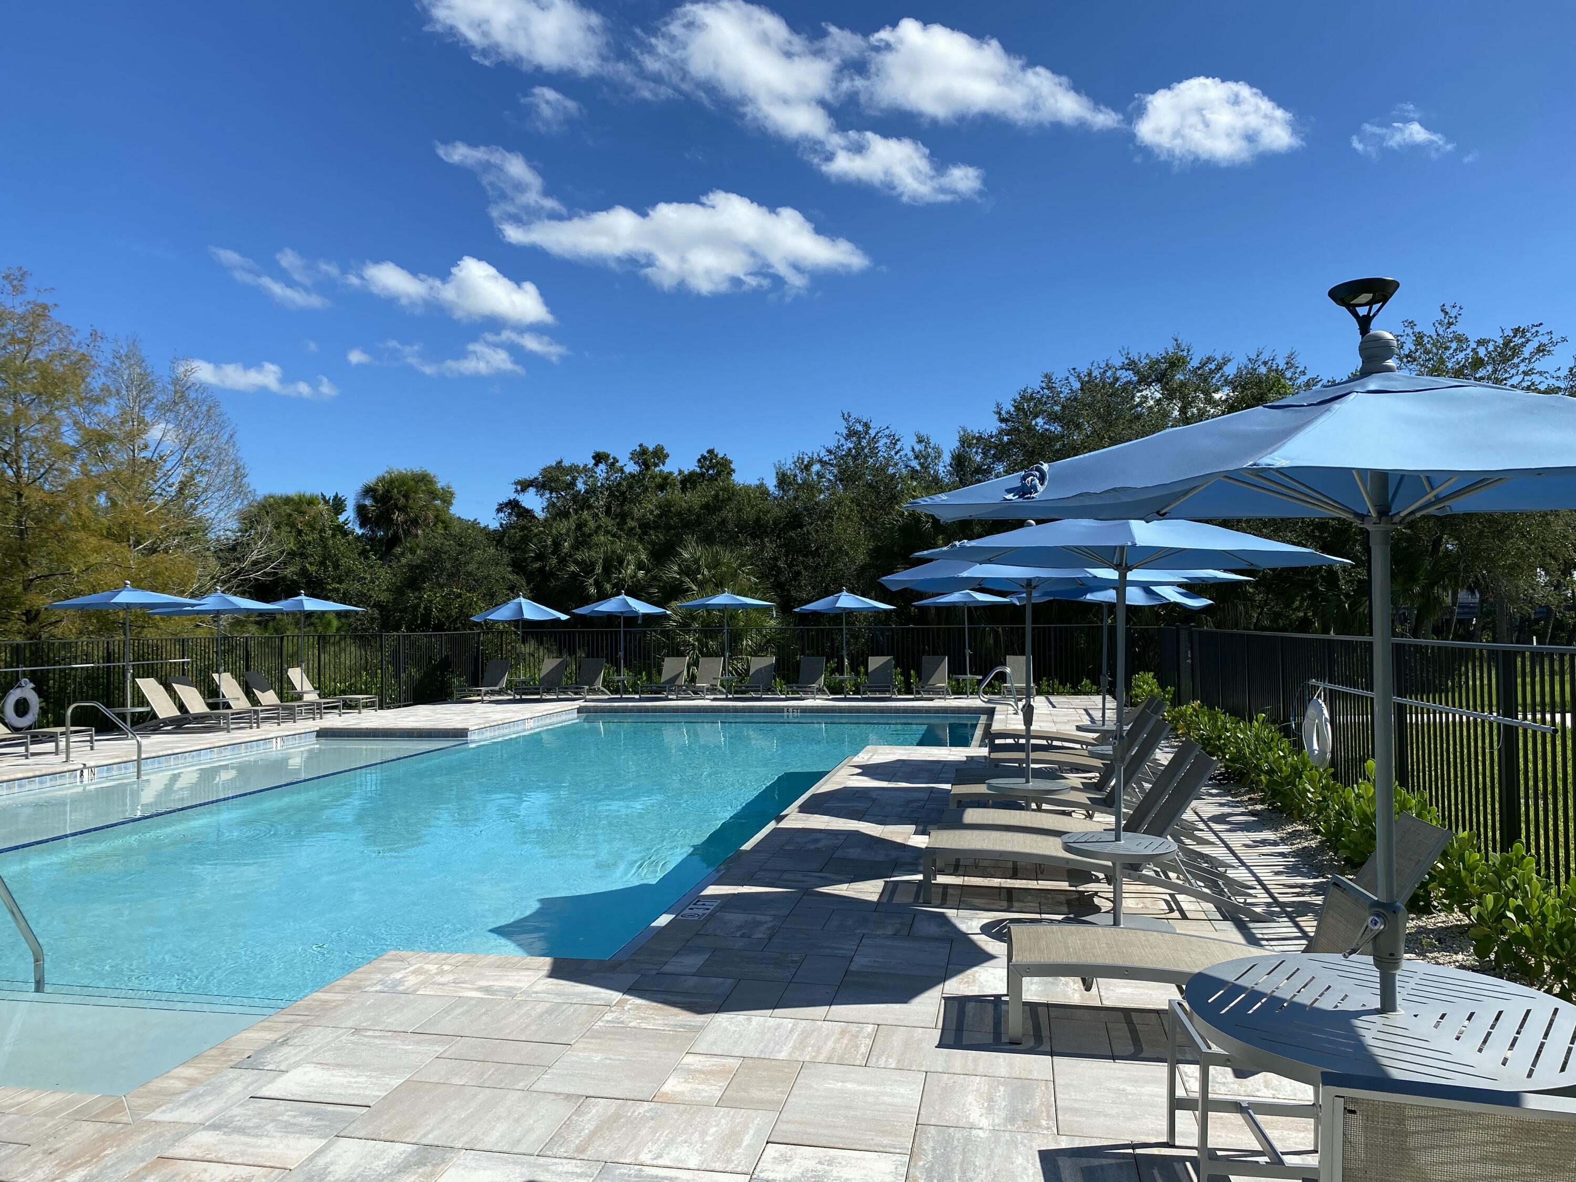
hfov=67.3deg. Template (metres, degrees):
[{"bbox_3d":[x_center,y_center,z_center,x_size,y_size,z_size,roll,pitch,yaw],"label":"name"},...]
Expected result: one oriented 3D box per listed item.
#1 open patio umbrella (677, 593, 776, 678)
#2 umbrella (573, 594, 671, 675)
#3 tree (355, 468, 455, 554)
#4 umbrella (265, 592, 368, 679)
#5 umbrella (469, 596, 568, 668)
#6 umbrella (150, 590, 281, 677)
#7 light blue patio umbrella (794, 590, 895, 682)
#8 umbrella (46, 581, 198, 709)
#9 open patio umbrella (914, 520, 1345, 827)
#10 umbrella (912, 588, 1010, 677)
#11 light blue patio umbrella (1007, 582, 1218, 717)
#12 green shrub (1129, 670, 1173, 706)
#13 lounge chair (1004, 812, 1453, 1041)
[{"bbox_3d":[-1.405,1.064,27.108,2.300,2.200,2.300,-1,-2,0],"label":"open patio umbrella"},{"bbox_3d":[-3.868,1.108,27.692,2.300,2.200,2.300,-1,-2,11],"label":"umbrella"},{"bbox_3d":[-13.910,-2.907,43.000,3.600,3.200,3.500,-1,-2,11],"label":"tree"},{"bbox_3d":[-8.606,0.976,21.000,2.240,2.120,2.240,-1,-1,11],"label":"umbrella"},{"bbox_3d":[-6.391,1.133,28.288,2.300,2.150,2.300,-1,-2,11],"label":"umbrella"},{"bbox_3d":[-9.361,0.945,19.500,2.240,2.120,2.240,-1,-1,11],"label":"umbrella"},{"bbox_3d":[1.228,1.012,25.400,2.240,2.120,2.240,-1,-1,11],"label":"light blue patio umbrella"},{"bbox_3d":[-10.370,0.932,18.645,2.300,2.200,2.300,-1,-2,11],"label":"umbrella"},{"bbox_3d":[1.778,0.532,6.250,2.240,2.120,2.240,-1,-1,11],"label":"open patio umbrella"},{"bbox_3d":[3.819,0.995,25.500,2.240,2.120,2.240,-1,-1,11],"label":"umbrella"},{"bbox_3d":[3.550,0.689,13.100,2.240,2.120,2.240,-1,-1,11],"label":"light blue patio umbrella"},{"bbox_3d":[6.824,1.847,22.200,0.800,0.660,0.750,-1,-1,11],"label":"green shrub"},{"bbox_3d":[1.902,1.352,4.812,1.950,0.890,0.660,-1,-2,13],"label":"lounge chair"}]

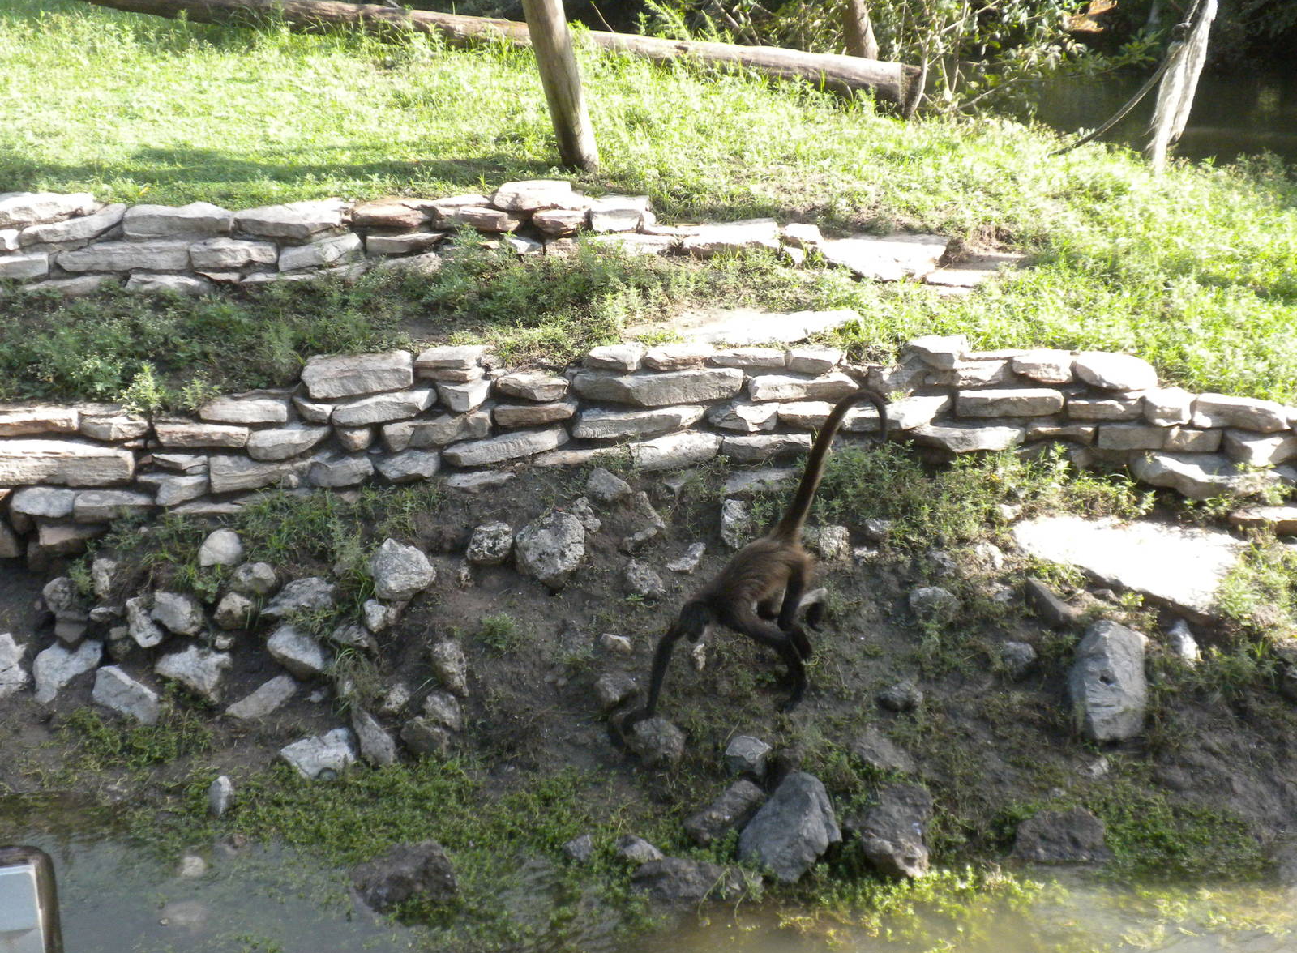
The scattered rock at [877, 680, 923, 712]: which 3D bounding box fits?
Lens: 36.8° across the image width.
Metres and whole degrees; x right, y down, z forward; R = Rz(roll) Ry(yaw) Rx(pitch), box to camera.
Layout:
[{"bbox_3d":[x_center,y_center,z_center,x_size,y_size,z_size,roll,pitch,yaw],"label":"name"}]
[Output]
[{"bbox_3d":[0.803,0.700,6.217,0.149,0.098,0.126,0,18,0],"label":"scattered rock"}]

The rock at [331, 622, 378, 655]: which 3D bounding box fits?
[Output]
[{"bbox_3d":[-1.076,0.593,7.100,0.170,0.090,0.110,22,42,26],"label":"rock"}]

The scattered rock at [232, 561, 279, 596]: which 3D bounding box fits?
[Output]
[{"bbox_3d":[-1.480,0.384,7.314,0.175,0.082,0.143,-4,20,-12],"label":"scattered rock"}]

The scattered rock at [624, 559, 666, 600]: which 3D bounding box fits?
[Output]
[{"bbox_3d":[-0.010,0.347,6.576,0.140,0.130,0.119,0,18,0],"label":"scattered rock"}]

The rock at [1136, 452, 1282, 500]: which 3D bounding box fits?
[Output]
[{"bbox_3d":[2.112,0.002,7.389,0.550,0.102,0.281,6,21,16],"label":"rock"}]

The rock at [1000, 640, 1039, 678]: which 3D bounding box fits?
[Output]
[{"bbox_3d":[1.136,0.562,5.974,0.118,0.105,0.099,0,18,0],"label":"rock"}]

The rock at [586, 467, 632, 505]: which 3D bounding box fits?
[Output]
[{"bbox_3d":[-0.137,0.034,6.836,0.164,0.128,0.139,0,18,0],"label":"rock"}]

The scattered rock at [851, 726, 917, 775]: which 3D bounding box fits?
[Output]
[{"bbox_3d":[0.734,0.854,6.070,0.202,0.143,0.182,0,18,0],"label":"scattered rock"}]

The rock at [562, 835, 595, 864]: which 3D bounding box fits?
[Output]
[{"bbox_3d":[-0.210,1.120,5.852,0.100,0.084,0.085,0,18,0],"label":"rock"}]

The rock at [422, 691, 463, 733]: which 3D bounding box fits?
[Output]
[{"bbox_3d":[-0.618,0.707,5.844,0.122,0.111,0.103,0,18,0],"label":"rock"}]

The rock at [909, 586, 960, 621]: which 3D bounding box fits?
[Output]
[{"bbox_3d":[1.038,0.466,7.090,0.185,0.115,0.140,0,32,0],"label":"rock"}]

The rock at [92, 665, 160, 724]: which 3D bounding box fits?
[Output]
[{"bbox_3d":[-1.863,0.779,6.950,0.265,0.110,0.130,30,50,29],"label":"rock"}]

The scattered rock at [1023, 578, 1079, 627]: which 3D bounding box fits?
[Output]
[{"bbox_3d":[1.334,0.417,6.446,0.178,0.159,0.142,0,18,0],"label":"scattered rock"}]

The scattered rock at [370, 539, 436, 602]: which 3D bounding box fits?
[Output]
[{"bbox_3d":[-0.915,0.351,7.252,0.244,0.182,0.212,-3,20,-7],"label":"scattered rock"}]

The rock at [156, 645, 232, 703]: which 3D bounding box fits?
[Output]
[{"bbox_3d":[-1.410,0.612,6.038,0.236,0.164,0.154,0,18,0],"label":"rock"}]

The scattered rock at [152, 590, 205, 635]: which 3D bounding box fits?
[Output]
[{"bbox_3d":[-1.612,0.468,6.666,0.184,0.148,0.156,0,18,0],"label":"scattered rock"}]

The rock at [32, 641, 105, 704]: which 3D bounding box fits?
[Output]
[{"bbox_3d":[-1.955,0.657,6.560,0.235,0.207,0.153,0,18,0],"label":"rock"}]

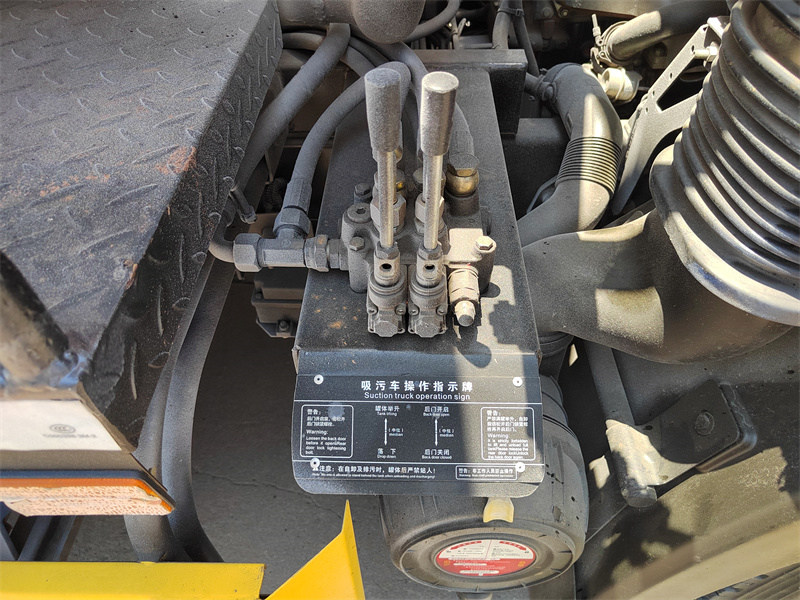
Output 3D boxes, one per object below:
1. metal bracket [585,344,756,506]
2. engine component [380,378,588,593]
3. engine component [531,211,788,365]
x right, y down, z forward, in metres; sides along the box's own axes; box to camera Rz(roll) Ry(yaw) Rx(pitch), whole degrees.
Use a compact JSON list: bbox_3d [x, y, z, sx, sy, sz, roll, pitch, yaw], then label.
[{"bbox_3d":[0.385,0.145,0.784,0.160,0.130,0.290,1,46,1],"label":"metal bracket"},{"bbox_3d":[0.105,0.222,0.757,0.265,0.270,0.290,1,46,1],"label":"engine component"},{"bbox_3d":[0.300,-0.025,0.650,0.310,0.170,0.180,1,46,1],"label":"engine component"}]

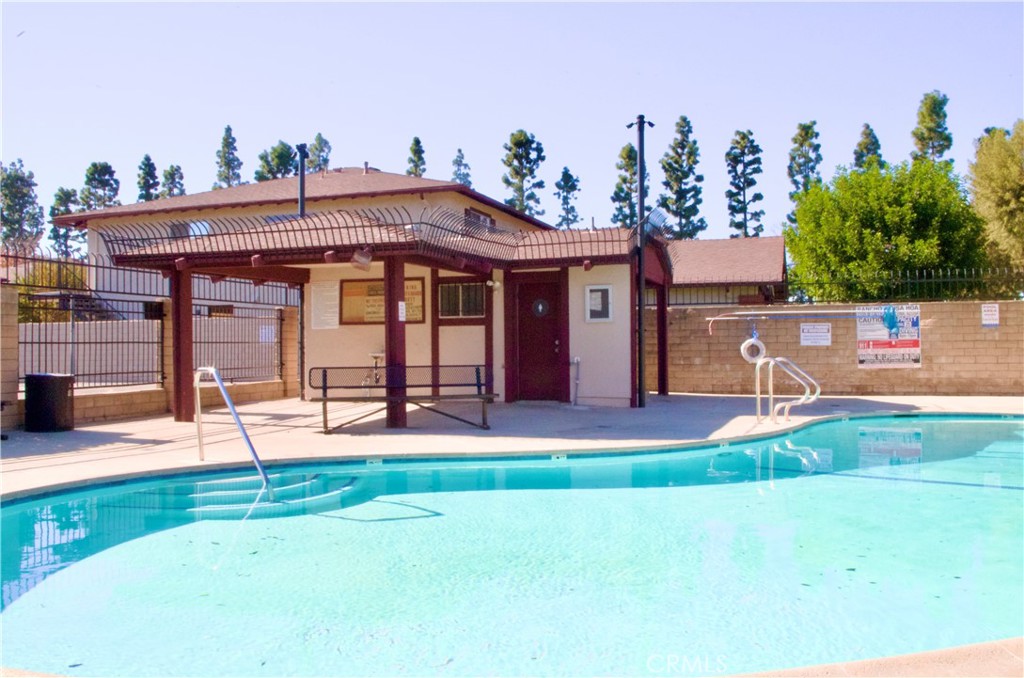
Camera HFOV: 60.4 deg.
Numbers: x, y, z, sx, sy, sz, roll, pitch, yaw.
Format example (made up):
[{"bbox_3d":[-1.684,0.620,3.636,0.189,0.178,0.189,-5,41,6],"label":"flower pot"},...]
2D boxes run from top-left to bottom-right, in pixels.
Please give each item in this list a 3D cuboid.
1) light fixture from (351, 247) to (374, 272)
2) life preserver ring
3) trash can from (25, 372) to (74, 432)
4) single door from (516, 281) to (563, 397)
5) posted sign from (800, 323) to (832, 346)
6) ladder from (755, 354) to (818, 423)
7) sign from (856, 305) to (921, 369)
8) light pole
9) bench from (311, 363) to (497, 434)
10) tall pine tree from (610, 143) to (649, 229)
[{"bbox_3d":[-1.885,-1.010,11.043,0.240,0.270,0.240,0,0,17],"label":"light fixture"},{"bbox_3d":[4.966,0.260,18.081,0.510,0.510,0.110,0,0,17],"label":"life preserver ring"},{"bbox_3d":[-6.126,0.838,11.659,0.620,0.740,0.620,0,0,-28],"label":"trash can"},{"bbox_3d":[0.490,0.044,15.388,0.820,2.080,0.060,0,0,17],"label":"single door"},{"bbox_3d":[6.152,-0.085,17.793,0.590,0.450,0.020,0,0,17],"label":"posted sign"},{"bbox_3d":[3.757,0.699,12.018,0.730,0.880,0.550,0,0,23],"label":"ladder"},{"bbox_3d":[7.452,-0.038,17.385,1.160,1.230,0.020,0,0,17],"label":"sign"},{"bbox_3d":[2.207,-1.330,15.040,0.480,4.980,0.160,0,0,17],"label":"light pole"},{"bbox_3d":[-1.378,0.763,11.381,2.420,0.820,0.560,0,0,-10],"label":"bench"},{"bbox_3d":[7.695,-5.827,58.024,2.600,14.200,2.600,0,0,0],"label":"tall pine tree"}]

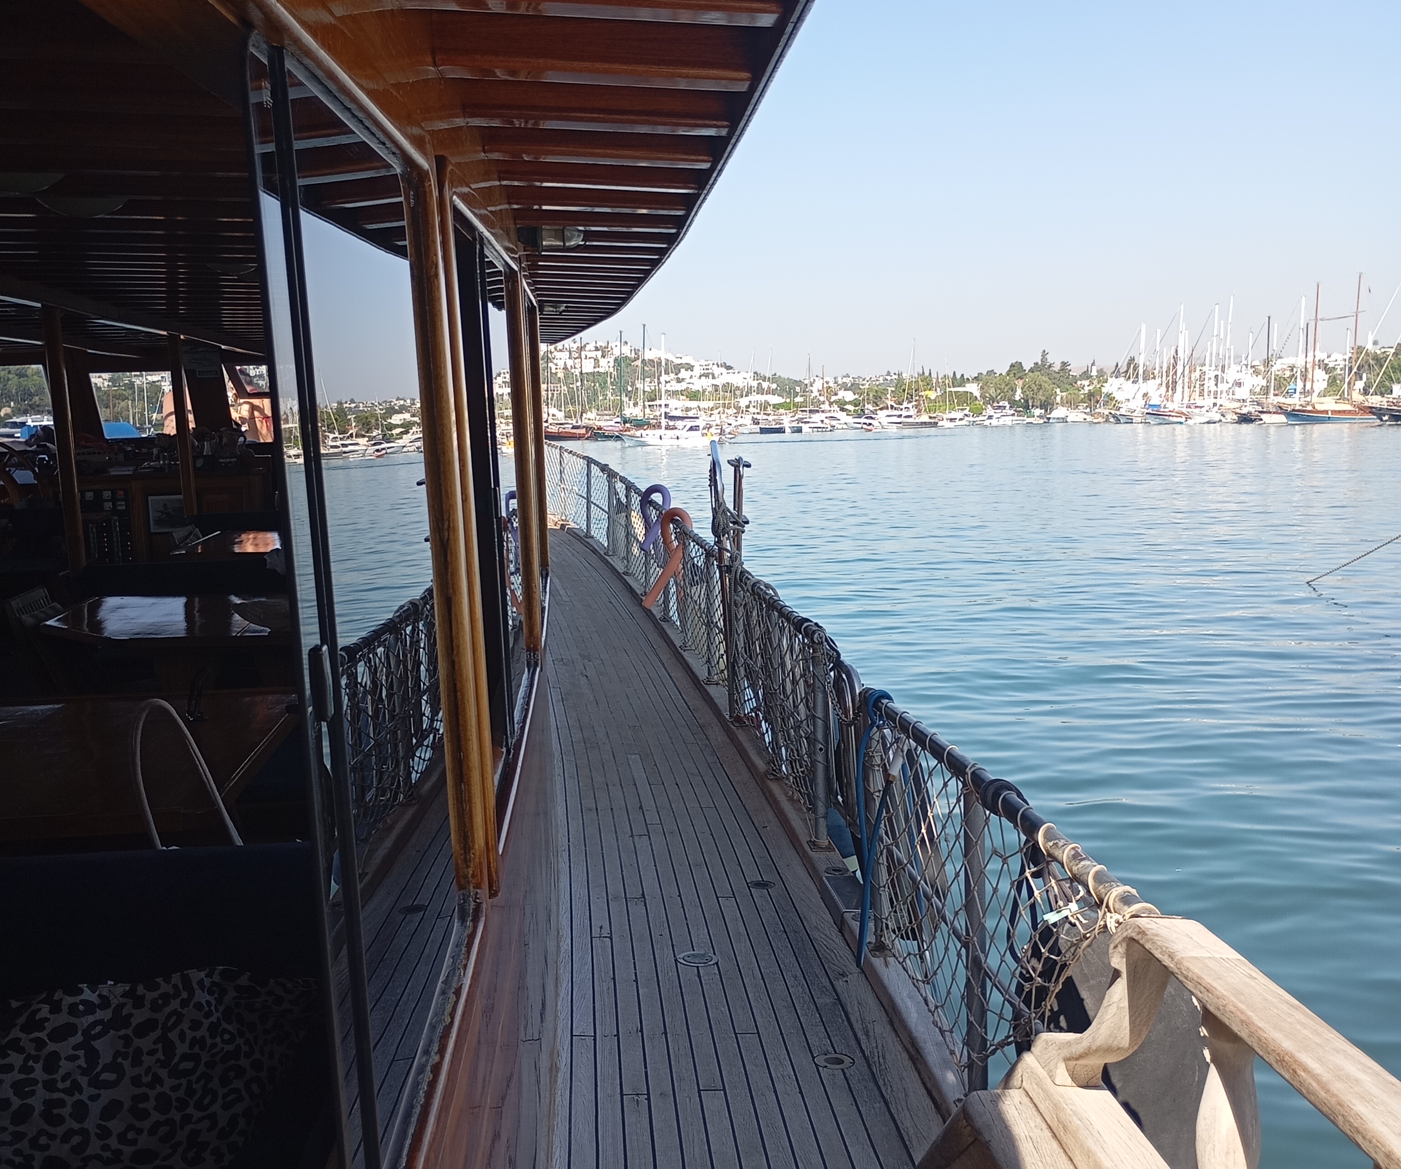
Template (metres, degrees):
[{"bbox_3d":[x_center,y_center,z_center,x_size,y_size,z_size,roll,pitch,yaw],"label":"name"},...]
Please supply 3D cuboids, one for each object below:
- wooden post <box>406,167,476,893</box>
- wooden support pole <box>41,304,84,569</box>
[{"bbox_3d":[-0.274,-0.050,1.646,0.042,0.794,0.042,-3,6,-3],"label":"wooden post"},{"bbox_3d":[-2.276,-0.132,5.492,0.065,1.750,0.065,-3,6,-3],"label":"wooden support pole"}]

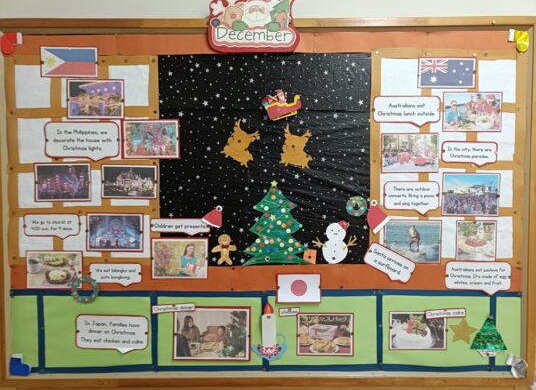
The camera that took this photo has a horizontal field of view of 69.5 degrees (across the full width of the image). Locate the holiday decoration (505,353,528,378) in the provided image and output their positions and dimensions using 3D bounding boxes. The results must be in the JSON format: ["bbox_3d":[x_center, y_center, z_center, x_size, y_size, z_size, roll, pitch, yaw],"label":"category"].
[{"bbox_3d":[0.848,0.585,1.304,0.078,0.086,0.025,0,2,0],"label":"holiday decoration"}]

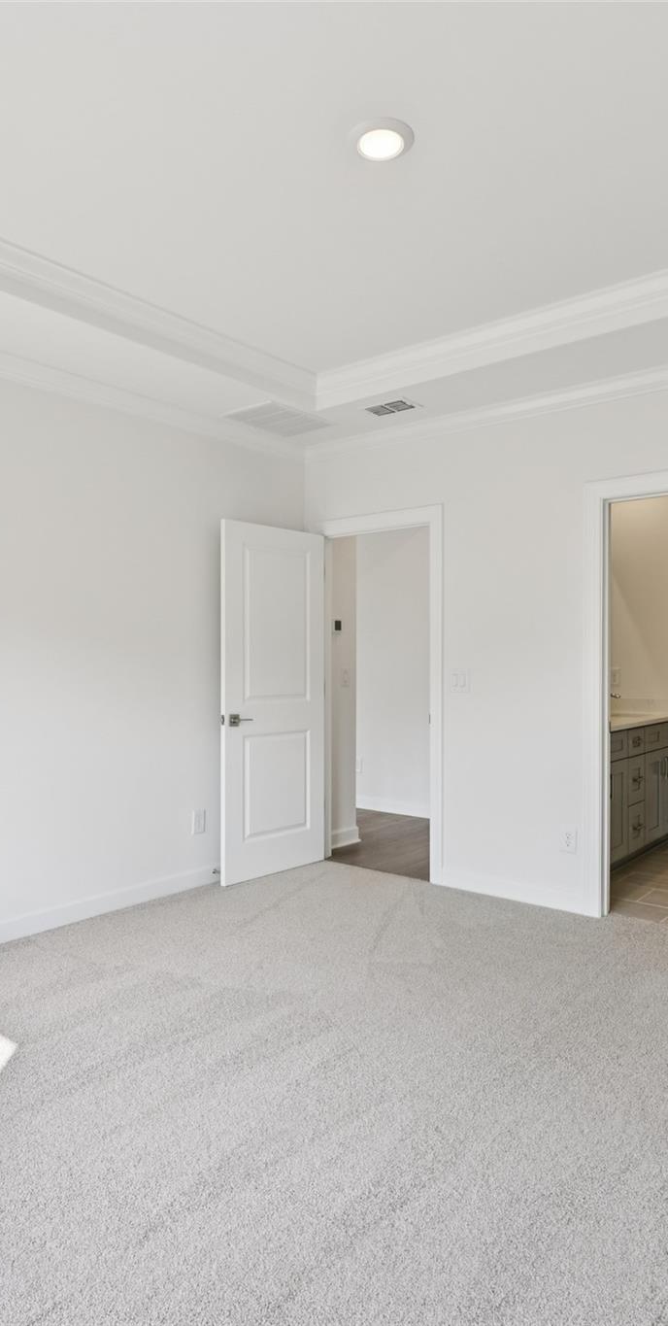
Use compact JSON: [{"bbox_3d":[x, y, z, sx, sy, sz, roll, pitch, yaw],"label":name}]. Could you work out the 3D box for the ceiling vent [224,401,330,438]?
[{"bbox_3d":[-0.312,-1.358,4.346,0.409,0.020,0.514,0,0,39],"label":"ceiling vent"}]

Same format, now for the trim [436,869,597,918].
[{"bbox_3d":[0.934,1.203,4.096,0.891,0.090,0.016,0,0,39],"label":"trim"}]

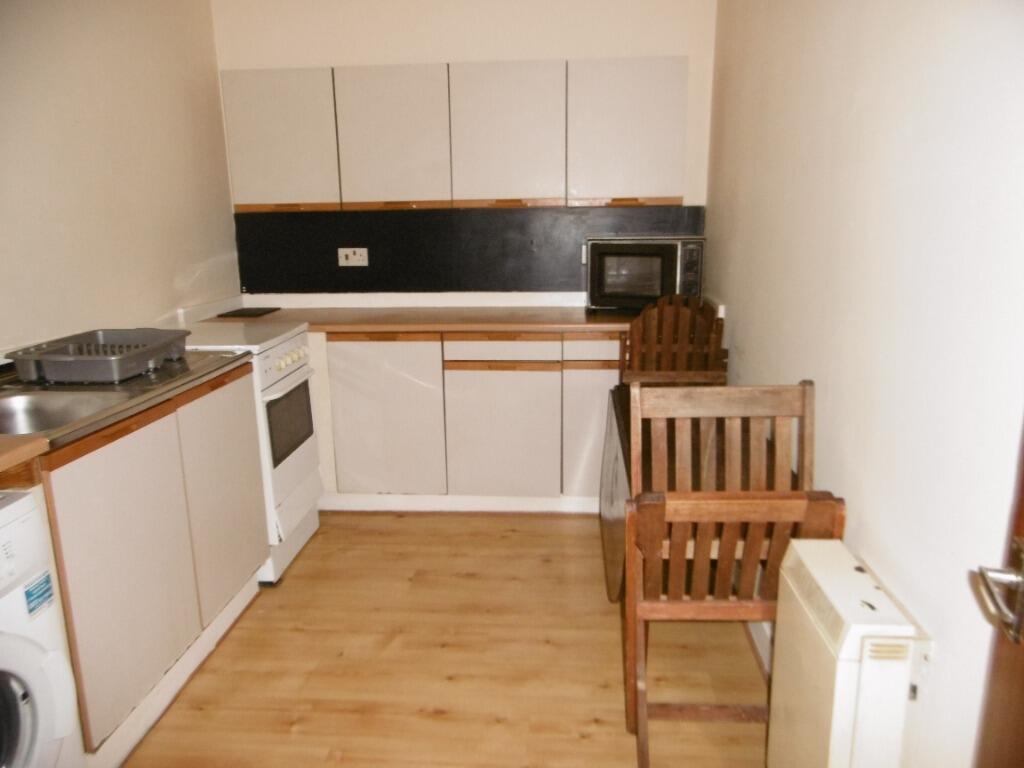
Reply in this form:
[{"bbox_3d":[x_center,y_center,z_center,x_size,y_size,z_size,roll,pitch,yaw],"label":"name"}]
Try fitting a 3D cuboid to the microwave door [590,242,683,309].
[{"bbox_3d":[0.556,-0.499,3.260,0.420,0.307,0.040,0,13,4],"label":"microwave door"}]

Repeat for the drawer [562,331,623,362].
[{"bbox_3d":[0.349,-0.202,3.149,0.245,0.126,0.430,0,13,4],"label":"drawer"}]

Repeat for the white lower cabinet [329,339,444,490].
[{"bbox_3d":[-0.516,0.074,3.334,0.498,0.725,0.550,0,13,4],"label":"white lower cabinet"}]

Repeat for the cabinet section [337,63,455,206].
[{"bbox_3d":[-0.507,-1.103,3.250,0.502,0.600,0.287,0,13,5],"label":"cabinet section"}]

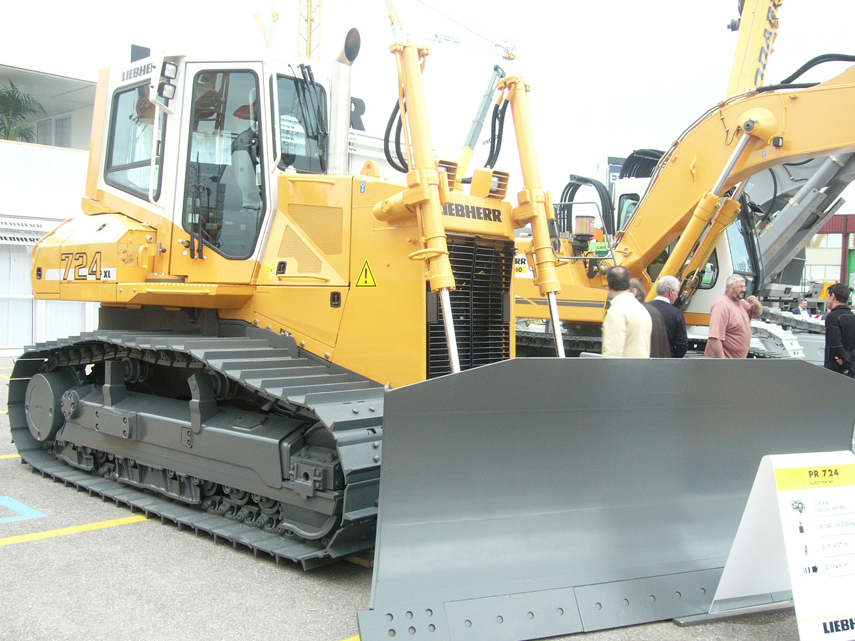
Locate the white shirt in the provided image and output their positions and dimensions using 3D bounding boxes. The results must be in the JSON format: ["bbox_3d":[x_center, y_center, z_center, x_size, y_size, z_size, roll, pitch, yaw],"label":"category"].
[{"bbox_3d":[1.650,0.102,7.150,0.470,0.680,0.300,0,2,-34],"label":"white shirt"}]

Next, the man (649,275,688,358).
[{"bbox_3d":[2.133,0.446,7.650,0.480,1.680,0.310,2,2,30],"label":"man"}]

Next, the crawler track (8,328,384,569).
[{"bbox_3d":[-1.662,0.665,5.772,4.080,1.150,0.610,3,2,43],"label":"crawler track"}]

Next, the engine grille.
[{"bbox_3d":[0.281,0.004,5.224,0.110,1.040,0.770,3,2,43],"label":"engine grille"}]

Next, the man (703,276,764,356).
[{"bbox_3d":[2.832,0.435,8.000,0.480,1.720,0.580,3,2,35],"label":"man"}]

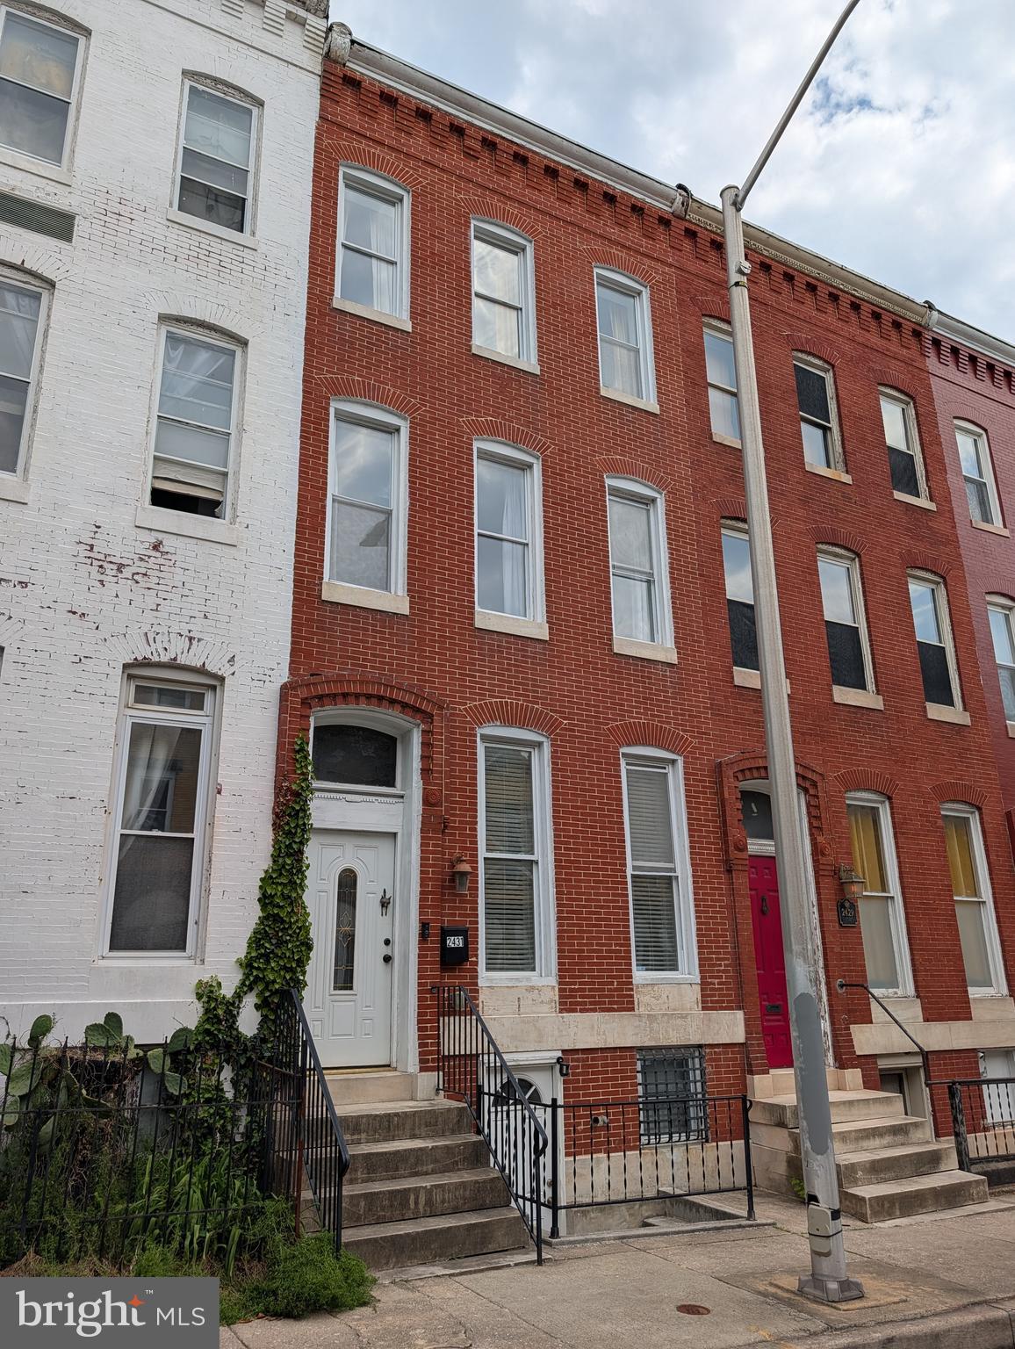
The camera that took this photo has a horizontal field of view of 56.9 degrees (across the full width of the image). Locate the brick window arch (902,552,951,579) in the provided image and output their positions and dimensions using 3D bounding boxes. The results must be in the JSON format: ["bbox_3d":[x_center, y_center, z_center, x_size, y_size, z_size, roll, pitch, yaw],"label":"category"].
[{"bbox_3d":[5.838,-1.564,13.211,1.146,0.330,0.130,9,-20,-27],"label":"brick window arch"}]

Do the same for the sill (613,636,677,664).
[{"bbox_3d":[1.453,-0.239,10.196,0.836,0.192,0.160,9,-21,-27],"label":"sill"}]

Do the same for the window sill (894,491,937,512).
[{"bbox_3d":[5.832,-2.490,13.530,0.871,0.145,0.190,9,-20,-27],"label":"window sill"}]

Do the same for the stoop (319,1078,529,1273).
[{"bbox_3d":[-0.895,3.495,6.771,1.468,0.966,1.748,9,-20,-27],"label":"stoop"}]

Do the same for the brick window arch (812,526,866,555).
[{"bbox_3d":[4.428,-1.824,12.681,1.185,0.298,0.120,9,-21,-27],"label":"brick window arch"}]

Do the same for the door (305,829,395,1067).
[{"bbox_3d":[-1.451,2.395,8.292,0.915,2.015,0.050,9,-21,-27],"label":"door"}]

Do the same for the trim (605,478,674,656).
[{"bbox_3d":[1.453,-1.287,10.714,0.840,2.143,0.180,9,-20,-27],"label":"trim"}]

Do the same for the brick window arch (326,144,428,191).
[{"bbox_3d":[-1.502,-5.695,10.503,1.177,0.338,0.130,9,-20,-27],"label":"brick window arch"}]

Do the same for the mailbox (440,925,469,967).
[{"bbox_3d":[-0.456,2.338,8.119,0.216,0.308,0.100,9,-21,-27],"label":"mailbox"}]

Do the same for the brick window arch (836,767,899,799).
[{"bbox_3d":[4.336,1.303,11.412,1.154,0.314,0.130,9,-20,-27],"label":"brick window arch"}]

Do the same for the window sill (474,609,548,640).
[{"bbox_3d":[0.023,-0.476,9.615,0.852,0.173,0.190,9,-20,-27],"label":"window sill"}]

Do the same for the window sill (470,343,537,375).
[{"bbox_3d":[-0.042,-3.474,10.445,0.844,0.130,0.160,9,-21,-27],"label":"window sill"}]

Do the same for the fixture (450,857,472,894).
[{"bbox_3d":[-0.437,1.811,8.558,0.190,0.370,0.255,9,-21,-27],"label":"fixture"}]

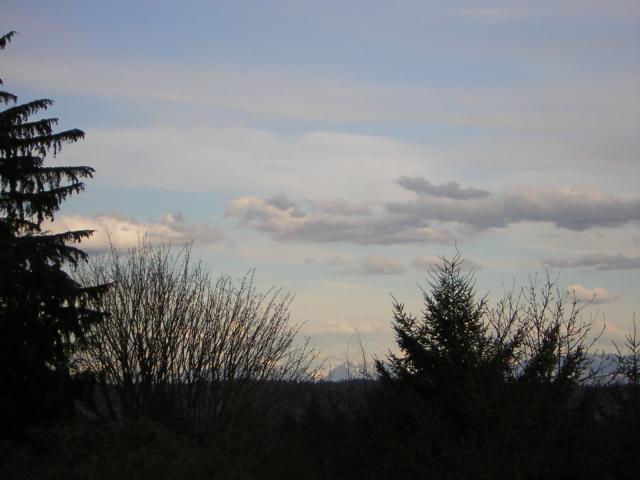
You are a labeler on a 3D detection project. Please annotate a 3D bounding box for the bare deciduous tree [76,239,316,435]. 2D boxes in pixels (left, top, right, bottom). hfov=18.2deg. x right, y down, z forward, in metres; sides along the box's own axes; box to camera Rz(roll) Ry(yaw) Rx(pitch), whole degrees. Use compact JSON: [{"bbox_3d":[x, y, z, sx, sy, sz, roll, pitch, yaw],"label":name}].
[{"bbox_3d":[-2.660,2.143,43.000,5.100,4.300,4.700,0,-4,0],"label":"bare deciduous tree"}]

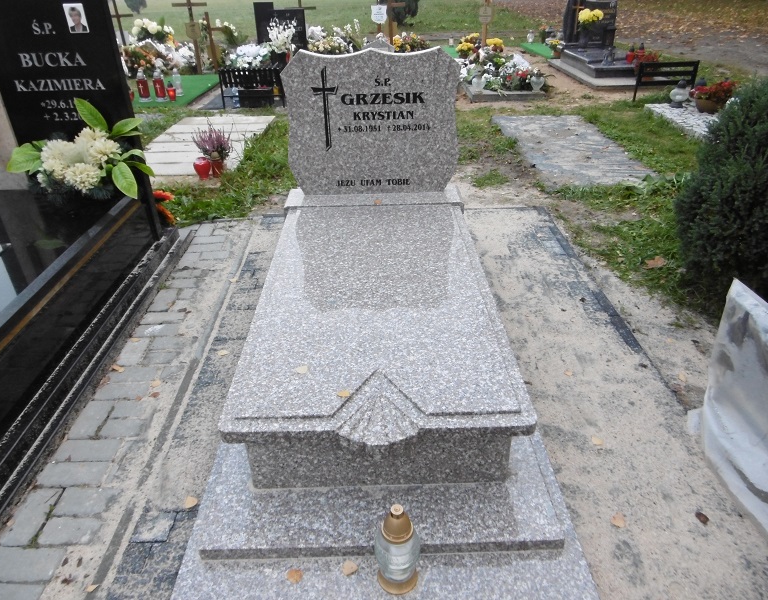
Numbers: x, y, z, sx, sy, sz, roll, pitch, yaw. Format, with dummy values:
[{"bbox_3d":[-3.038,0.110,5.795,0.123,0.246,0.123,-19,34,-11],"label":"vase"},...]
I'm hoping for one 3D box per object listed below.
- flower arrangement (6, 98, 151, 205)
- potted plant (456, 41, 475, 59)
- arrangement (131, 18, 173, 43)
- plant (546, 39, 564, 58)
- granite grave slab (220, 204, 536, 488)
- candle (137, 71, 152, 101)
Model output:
[{"bbox_3d":[-1.416,-0.660,2.607,0.620,0.460,0.330,-2,31,-1],"label":"flower arrangement"},{"bbox_3d":[1.117,-3.425,7.607,0.250,0.250,0.250,-2,31,-1],"label":"potted plant"},{"bbox_3d":[-3.563,-4.130,8.500,0.570,0.330,0.400,0,32,0],"label":"arrangement"},{"bbox_3d":[2.672,-3.885,8.598,0.260,0.280,0.260,-2,31,-1],"label":"plant"},{"bbox_3d":[-0.027,0.031,2.127,0.836,0.212,1.507,-2,31,-1],"label":"granite grave slab"},{"bbox_3d":[-2.842,-2.527,6.519,0.135,0.350,0.135,0,32,0],"label":"candle"}]

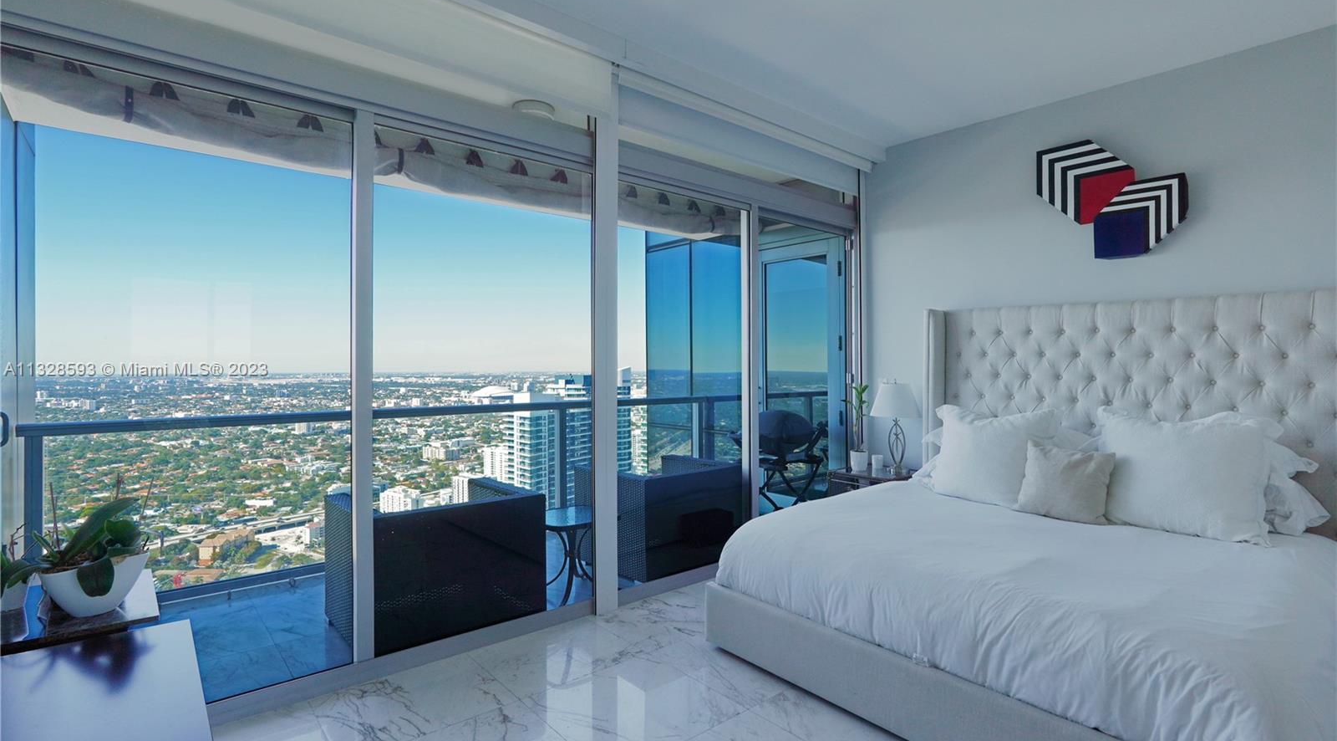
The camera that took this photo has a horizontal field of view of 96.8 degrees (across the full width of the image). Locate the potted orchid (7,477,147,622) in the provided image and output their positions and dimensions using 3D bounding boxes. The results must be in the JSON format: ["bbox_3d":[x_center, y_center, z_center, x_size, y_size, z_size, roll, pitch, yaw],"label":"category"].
[{"bbox_3d":[-1.533,0.437,1.550,0.250,0.325,0.200,0,0,-38],"label":"potted orchid"}]

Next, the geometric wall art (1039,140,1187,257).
[{"bbox_3d":[2.562,-1.005,3.470,0.060,0.720,0.724,0,0,-44],"label":"geometric wall art"}]

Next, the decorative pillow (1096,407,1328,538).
[{"bbox_3d":[2.389,0.440,2.715,0.200,0.540,0.640,32,-20,-37],"label":"decorative pillow"}]

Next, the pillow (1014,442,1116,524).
[{"bbox_3d":[1.953,0.535,2.942,0.140,0.340,0.380,34,-22,-36],"label":"pillow"}]

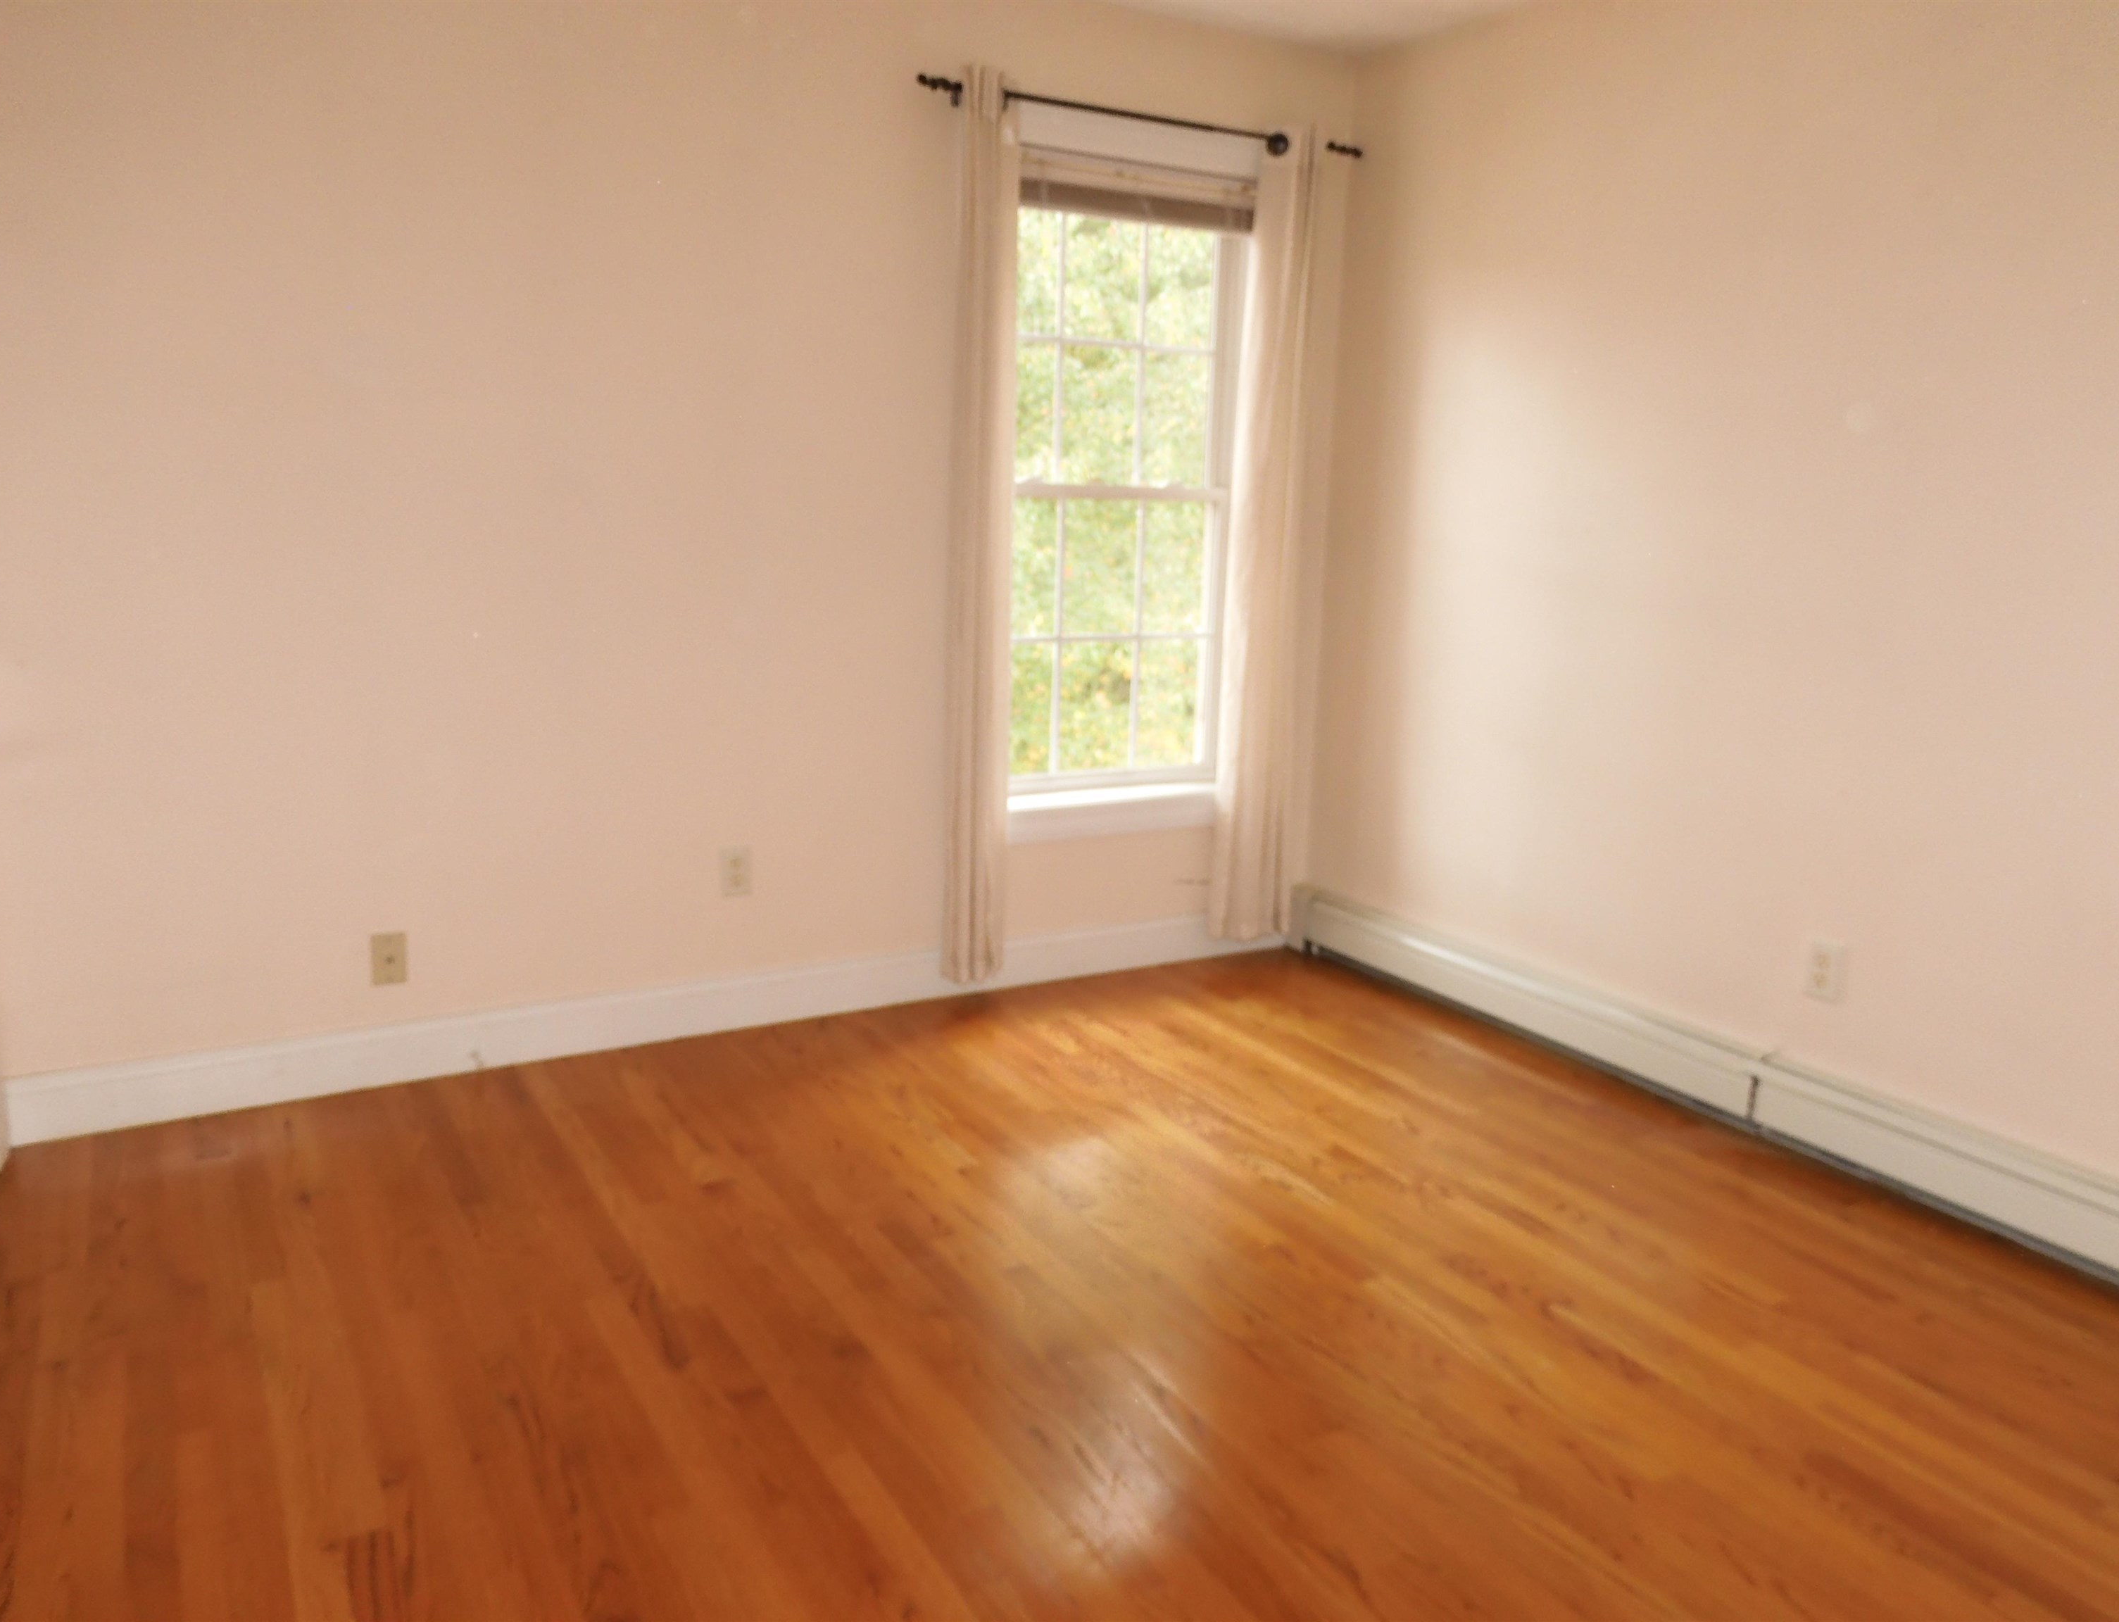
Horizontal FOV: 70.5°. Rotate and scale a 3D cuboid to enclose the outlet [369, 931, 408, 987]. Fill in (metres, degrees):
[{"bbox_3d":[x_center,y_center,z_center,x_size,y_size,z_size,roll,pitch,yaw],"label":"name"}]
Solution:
[{"bbox_3d":[-1.443,0.320,3.231,0.070,0.115,0.012,-5,13,-29],"label":"outlet"}]

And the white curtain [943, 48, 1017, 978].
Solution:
[{"bbox_3d":[-0.194,-0.636,3.662,0.133,2.168,0.110,-5,13,-29],"label":"white curtain"}]

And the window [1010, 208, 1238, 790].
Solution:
[{"bbox_3d":[0.118,-0.821,3.984,0.800,1.570,0.080,-5,13,-29],"label":"window"}]

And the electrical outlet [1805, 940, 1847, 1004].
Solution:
[{"bbox_3d":[1.550,0.325,3.037,0.012,0.115,0.072,-5,13,-29],"label":"electrical outlet"}]

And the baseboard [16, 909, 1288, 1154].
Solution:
[{"bbox_3d":[-0.694,0.459,3.693,3.125,0.133,0.018,-5,13,-29],"label":"baseboard"}]

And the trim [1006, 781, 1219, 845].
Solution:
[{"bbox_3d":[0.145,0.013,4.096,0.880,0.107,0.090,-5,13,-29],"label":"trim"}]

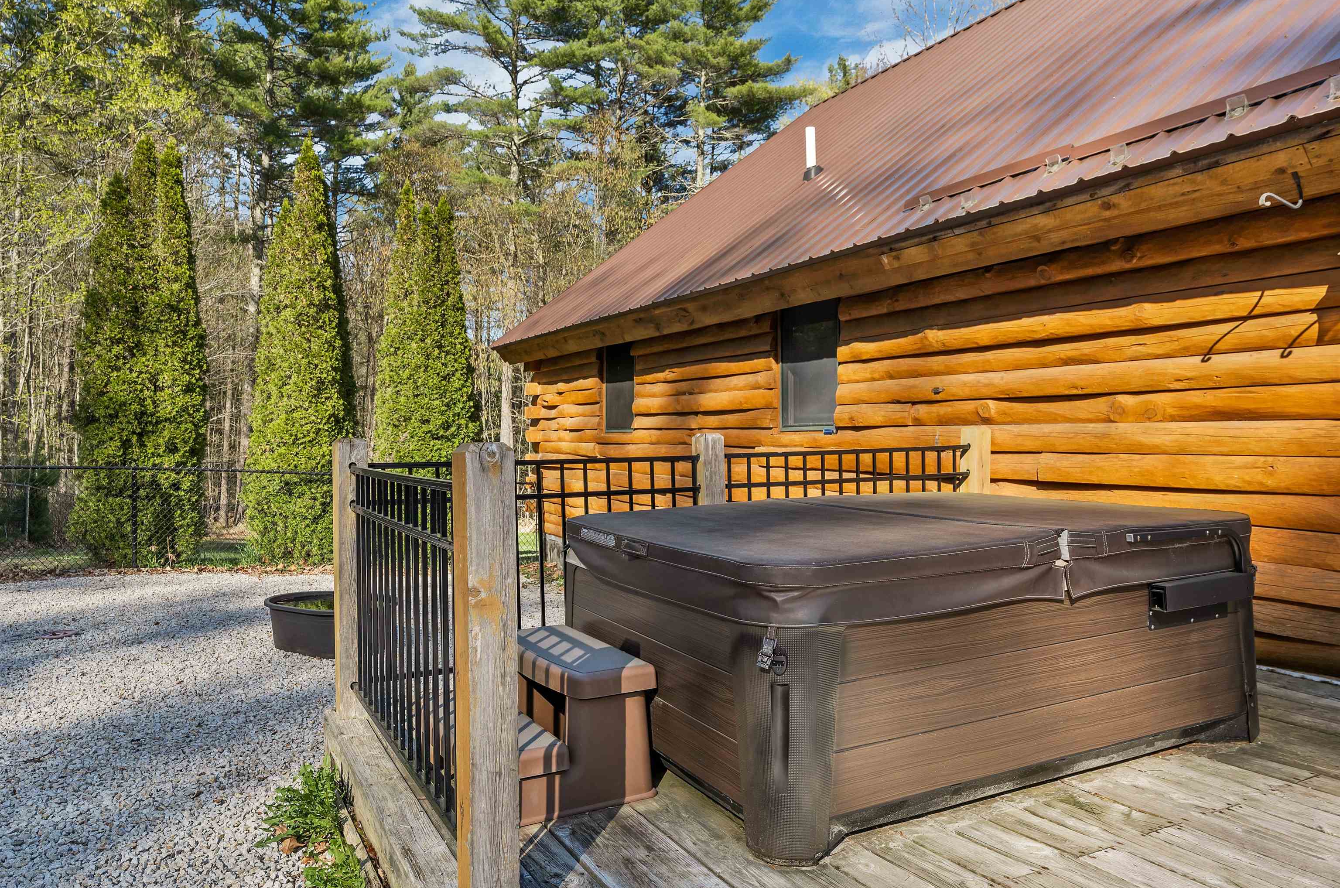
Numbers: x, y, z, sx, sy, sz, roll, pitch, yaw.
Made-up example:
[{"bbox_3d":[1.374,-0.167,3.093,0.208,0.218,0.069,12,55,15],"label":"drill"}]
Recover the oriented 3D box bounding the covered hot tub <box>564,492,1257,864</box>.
[{"bbox_3d":[0.873,0.676,3.554,2.172,0.798,1.624,-1,1,-28],"label":"covered hot tub"}]

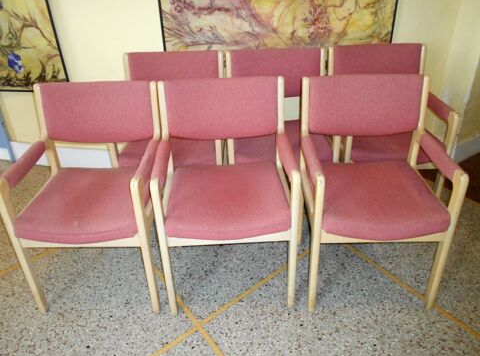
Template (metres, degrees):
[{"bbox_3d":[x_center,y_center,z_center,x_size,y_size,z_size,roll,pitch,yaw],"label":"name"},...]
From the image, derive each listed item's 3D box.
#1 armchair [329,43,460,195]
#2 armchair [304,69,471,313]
[{"bbox_3d":[0.760,-0.211,2.232,0.543,0.868,0.521,-3,31,-2],"label":"armchair"},{"bbox_3d":[0.549,0.066,1.775,0.543,0.868,0.521,-1,31,1],"label":"armchair"}]

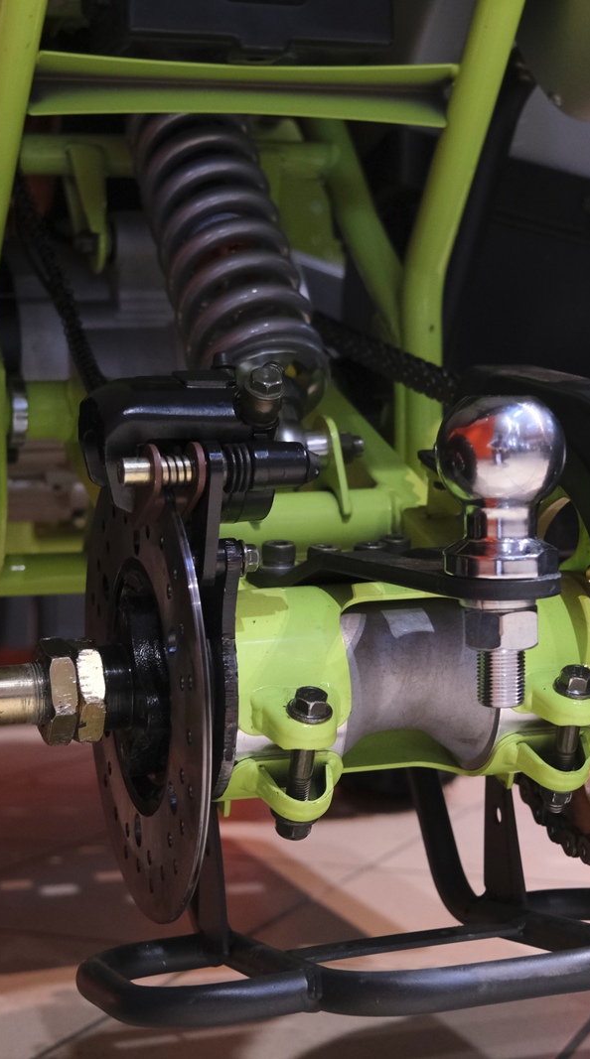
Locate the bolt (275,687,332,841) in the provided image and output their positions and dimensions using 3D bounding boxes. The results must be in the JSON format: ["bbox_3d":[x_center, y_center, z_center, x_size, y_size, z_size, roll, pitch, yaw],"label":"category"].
[{"bbox_3d":[0.003,0.091,0.667,0.018,0.061,0.018,6,21,-2],"label":"bolt"}]

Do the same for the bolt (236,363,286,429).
[{"bbox_3d":[-0.012,-0.051,0.667,0.018,0.025,0.018,-10,43,-21],"label":"bolt"}]

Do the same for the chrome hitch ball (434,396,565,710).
[{"bbox_3d":[0.080,0.009,0.673,0.051,0.121,0.051,-1,2,0],"label":"chrome hitch ball"}]

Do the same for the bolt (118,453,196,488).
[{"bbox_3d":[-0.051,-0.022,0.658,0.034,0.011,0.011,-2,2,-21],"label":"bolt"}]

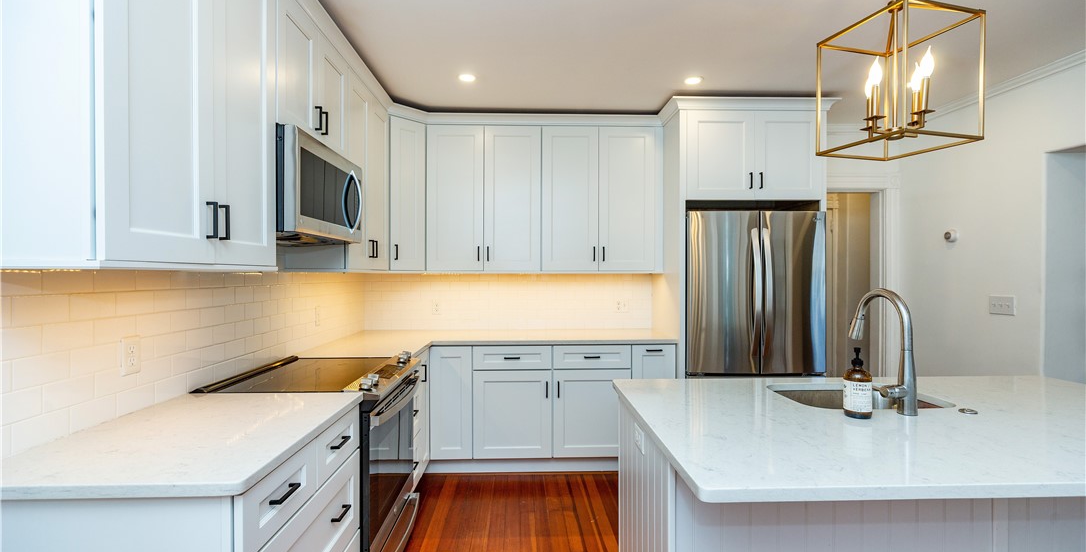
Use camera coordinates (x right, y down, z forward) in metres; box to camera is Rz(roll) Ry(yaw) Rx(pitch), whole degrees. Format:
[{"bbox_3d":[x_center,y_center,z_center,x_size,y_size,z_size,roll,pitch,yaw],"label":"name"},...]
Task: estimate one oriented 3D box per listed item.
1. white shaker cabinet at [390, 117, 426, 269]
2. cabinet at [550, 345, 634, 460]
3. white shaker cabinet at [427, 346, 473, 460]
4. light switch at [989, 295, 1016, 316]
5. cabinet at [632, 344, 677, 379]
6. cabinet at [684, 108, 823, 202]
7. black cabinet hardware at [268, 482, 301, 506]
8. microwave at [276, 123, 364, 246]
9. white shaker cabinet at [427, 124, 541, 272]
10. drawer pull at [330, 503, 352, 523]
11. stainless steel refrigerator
[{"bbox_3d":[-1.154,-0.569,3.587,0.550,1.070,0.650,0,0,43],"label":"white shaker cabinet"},{"bbox_3d":[0.324,0.850,3.575,0.539,0.766,0.615,0,0,-2],"label":"cabinet"},{"bbox_3d":[-0.625,0.850,3.536,0.285,0.764,0.615,0,0,-2],"label":"white shaker cabinet"},{"bbox_3d":[2.923,0.189,3.078,0.020,0.126,0.163,0,0,-2],"label":"light switch"},{"bbox_3d":[0.739,0.899,3.579,0.306,0.876,0.626,0,0,-2],"label":"cabinet"},{"bbox_3d":[1.406,-0.807,3.562,0.933,0.613,0.655,0,0,-2],"label":"cabinet"},{"bbox_3d":[-0.663,0.563,1.244,0.031,0.011,0.107,0,0,-2],"label":"black cabinet hardware"},{"bbox_3d":[-1.130,-0.368,2.168,0.415,0.408,0.750,0,0,-2],"label":"microwave"},{"bbox_3d":[-0.436,-0.567,3.682,0.840,1.066,0.328,0,0,-2],"label":"white shaker cabinet"},{"bbox_3d":[-0.679,0.800,1.631,0.031,0.011,0.107,0,0,-2],"label":"drawer pull"},{"bbox_3d":[1.387,0.455,3.494,0.907,1.765,0.800,0,0,-2],"label":"stainless steel refrigerator"}]

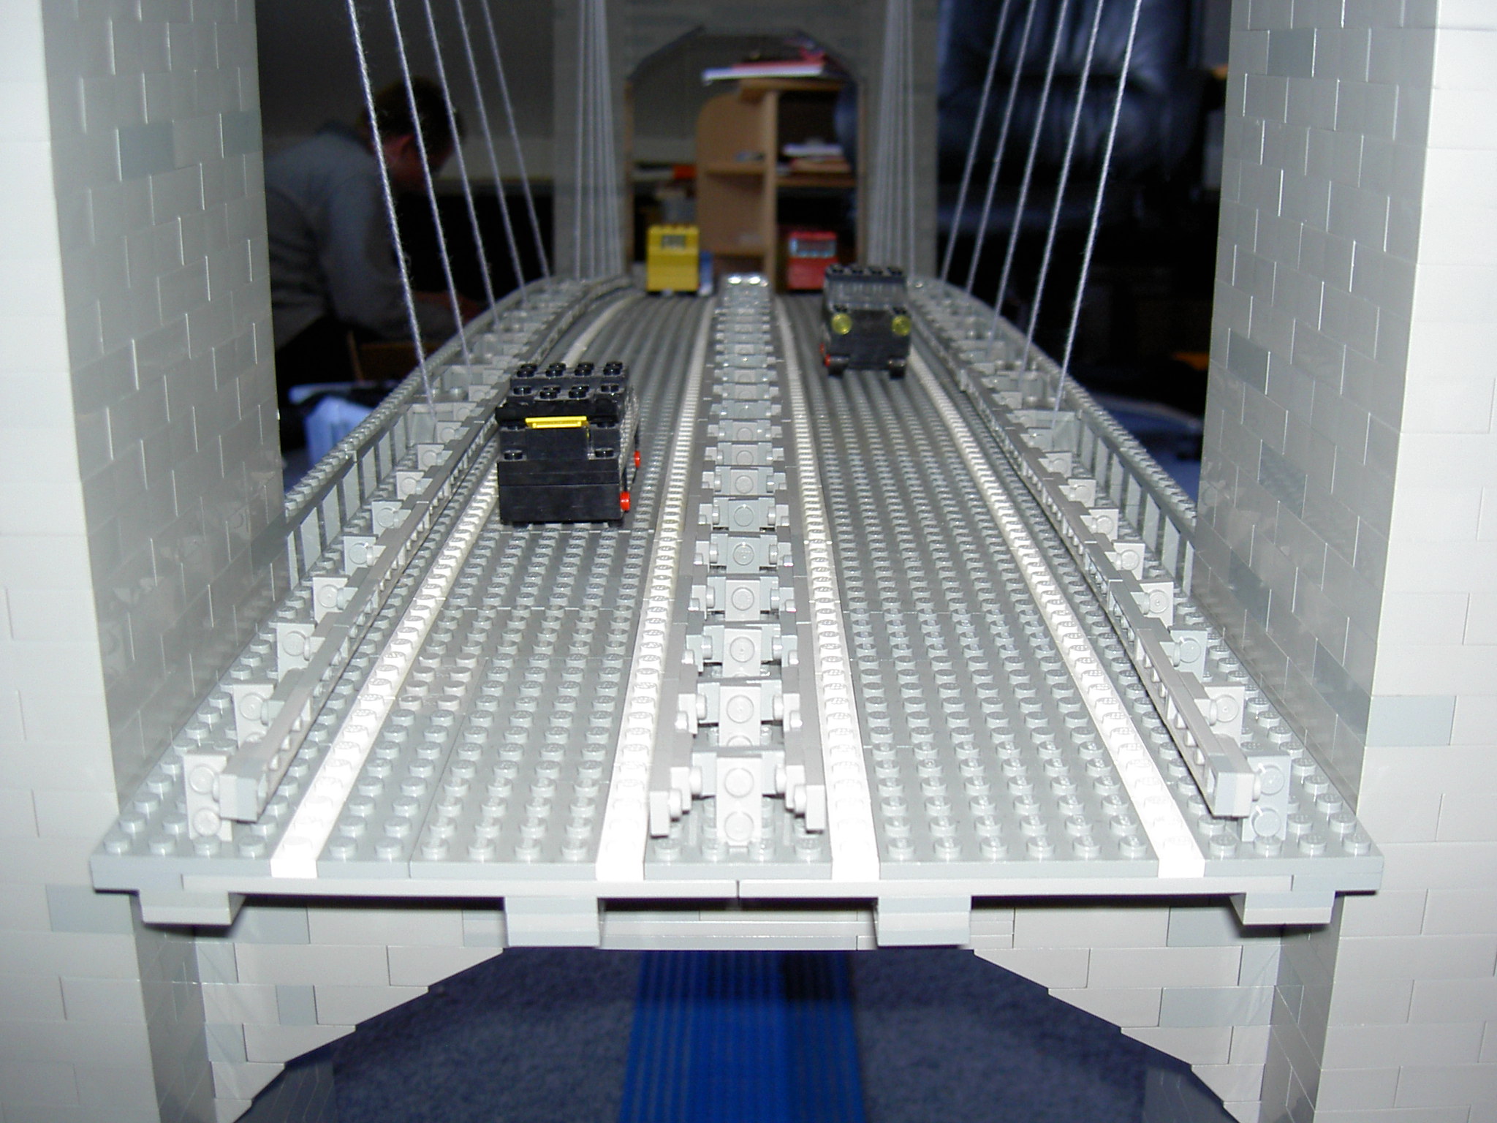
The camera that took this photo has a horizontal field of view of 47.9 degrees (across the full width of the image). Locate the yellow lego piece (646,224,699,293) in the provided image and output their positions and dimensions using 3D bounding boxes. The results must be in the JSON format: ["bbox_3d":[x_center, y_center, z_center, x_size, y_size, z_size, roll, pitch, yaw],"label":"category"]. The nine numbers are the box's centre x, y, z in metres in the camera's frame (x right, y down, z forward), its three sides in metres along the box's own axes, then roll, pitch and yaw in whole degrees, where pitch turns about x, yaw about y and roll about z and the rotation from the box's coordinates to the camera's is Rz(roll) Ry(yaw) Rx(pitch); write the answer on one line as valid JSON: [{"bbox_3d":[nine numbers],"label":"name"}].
[{"bbox_3d":[-0.046,-0.194,1.079,0.036,0.043,0.078,0,11,0],"label":"yellow lego piece"}]

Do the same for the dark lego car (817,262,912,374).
[{"bbox_3d":[0.048,-0.101,0.705,0.036,0.040,0.075,0,15,0],"label":"dark lego car"}]

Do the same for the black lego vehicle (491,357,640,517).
[{"bbox_3d":[-0.050,-0.036,0.476,0.036,0.040,0.075,0,16,0],"label":"black lego vehicle"}]

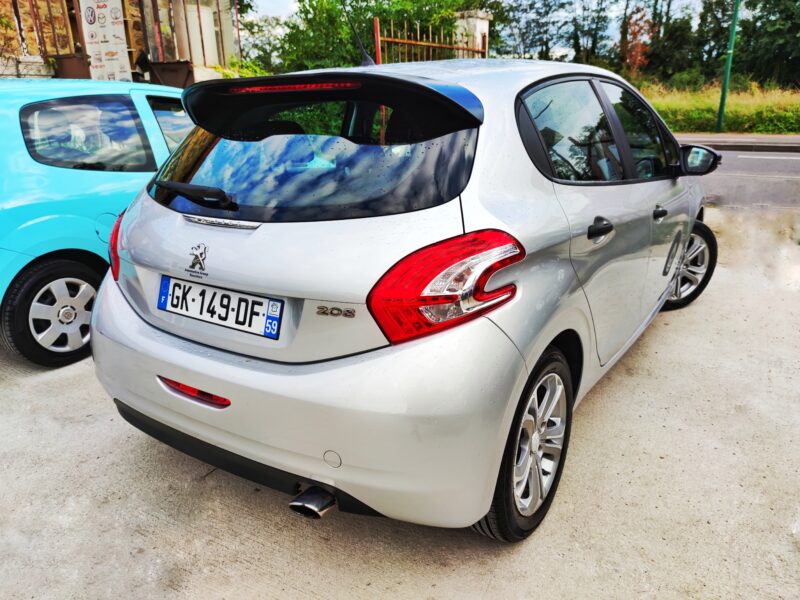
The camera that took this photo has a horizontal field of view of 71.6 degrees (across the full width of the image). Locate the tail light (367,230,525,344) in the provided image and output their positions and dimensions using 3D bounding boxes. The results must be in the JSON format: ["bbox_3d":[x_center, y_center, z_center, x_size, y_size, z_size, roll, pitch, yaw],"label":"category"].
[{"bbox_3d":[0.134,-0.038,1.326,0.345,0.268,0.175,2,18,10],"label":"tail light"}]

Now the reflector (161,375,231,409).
[{"bbox_3d":[-0.607,0.268,1.654,0.319,0.046,0.051,10,21,33],"label":"reflector"}]

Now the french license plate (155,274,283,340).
[{"bbox_3d":[-0.541,0.014,1.627,0.525,0.115,0.022,10,4,33],"label":"french license plate"}]

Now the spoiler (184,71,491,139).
[{"bbox_3d":[-0.272,-0.647,1.850,1.215,0.180,0.237,10,21,33],"label":"spoiler"}]

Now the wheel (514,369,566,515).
[{"bbox_3d":[0.387,0.444,1.803,0.160,0.458,0.458,10,21,33],"label":"wheel"}]

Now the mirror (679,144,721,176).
[{"bbox_3d":[1.548,-0.718,2.849,0.185,0.154,0.144,10,21,33],"label":"mirror"}]

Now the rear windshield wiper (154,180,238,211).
[{"bbox_3d":[-0.639,-0.326,1.718,0.402,0.082,0.072,10,21,33],"label":"rear windshield wiper"}]

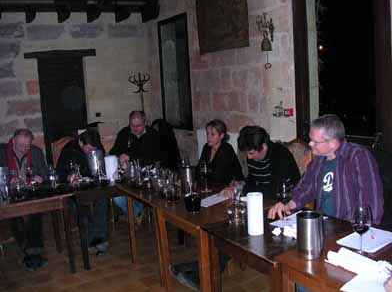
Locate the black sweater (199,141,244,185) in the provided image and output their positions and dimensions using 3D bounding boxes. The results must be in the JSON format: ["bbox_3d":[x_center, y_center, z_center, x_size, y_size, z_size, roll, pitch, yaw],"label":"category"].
[{"bbox_3d":[0.219,0.202,3.885,0.440,0.530,0.340,5,12,43],"label":"black sweater"}]

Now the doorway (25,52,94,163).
[{"bbox_3d":[-2.050,-0.331,6.411,0.960,2.200,0.150,-8,10,-30],"label":"doorway"}]

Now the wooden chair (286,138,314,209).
[{"bbox_3d":[0.827,0.525,3.644,0.540,1.030,0.460,-8,10,-30],"label":"wooden chair"}]

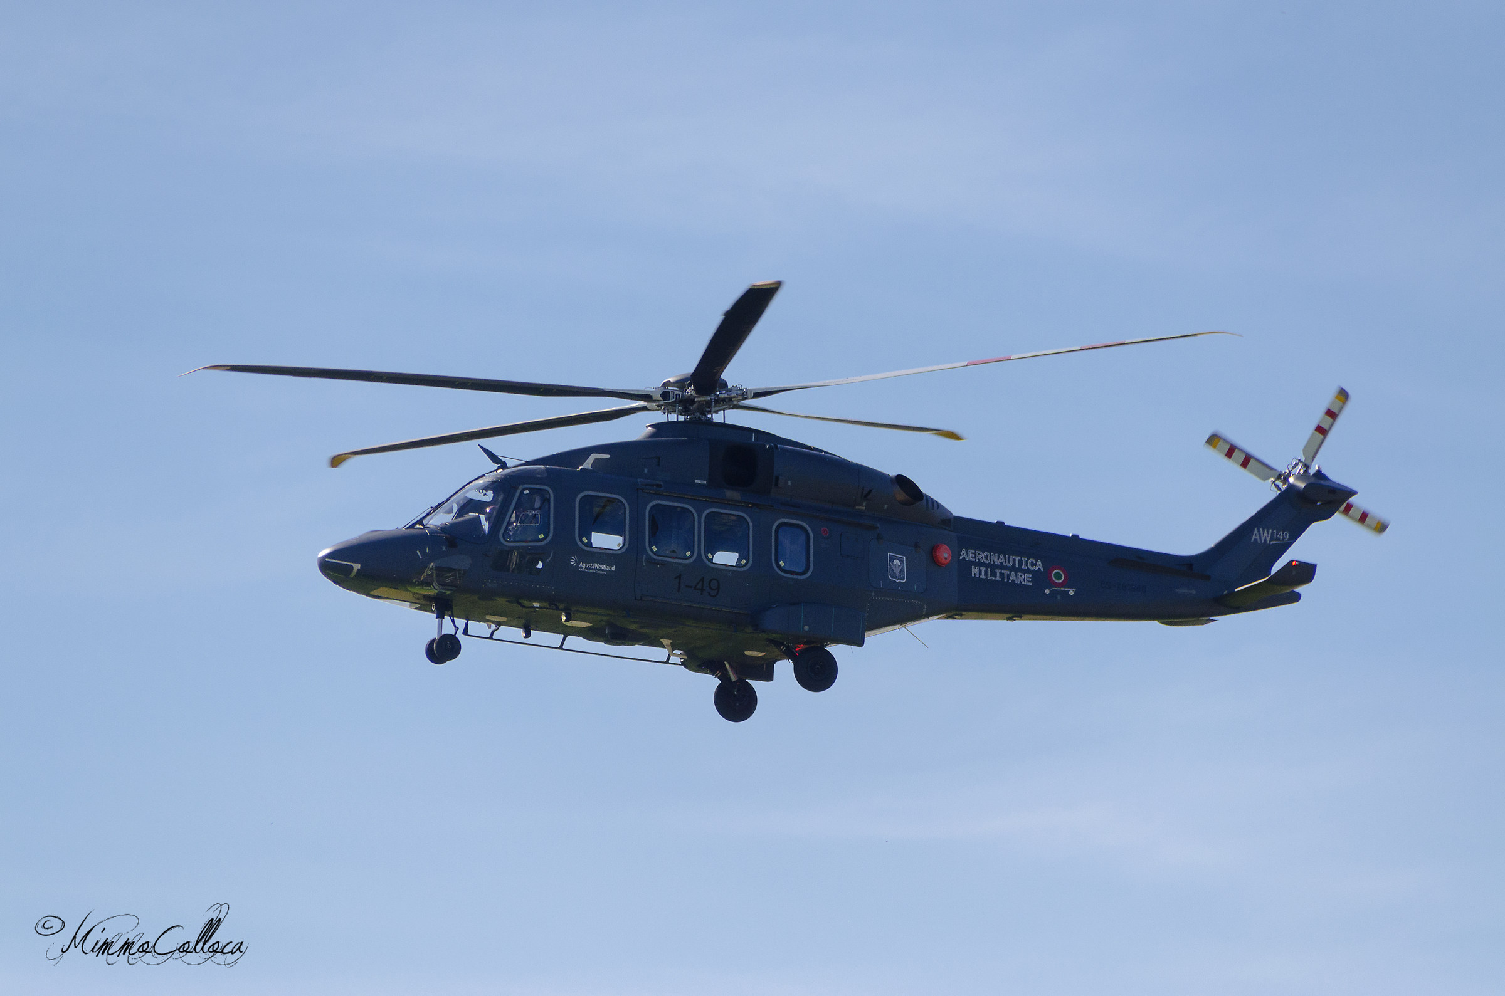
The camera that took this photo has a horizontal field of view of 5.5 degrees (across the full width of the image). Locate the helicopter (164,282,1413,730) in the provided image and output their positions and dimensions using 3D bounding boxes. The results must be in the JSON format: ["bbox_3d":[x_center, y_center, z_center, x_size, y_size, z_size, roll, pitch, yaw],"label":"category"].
[{"bbox_3d":[0.600,0.168,204.799,17.600,5.350,14.200,7,-12,-23],"label":"helicopter"}]

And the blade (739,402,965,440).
[{"bbox_3d":[1.319,-0.991,208.077,0.550,0.220,6.303,-8,-8,29],"label":"blade"}]

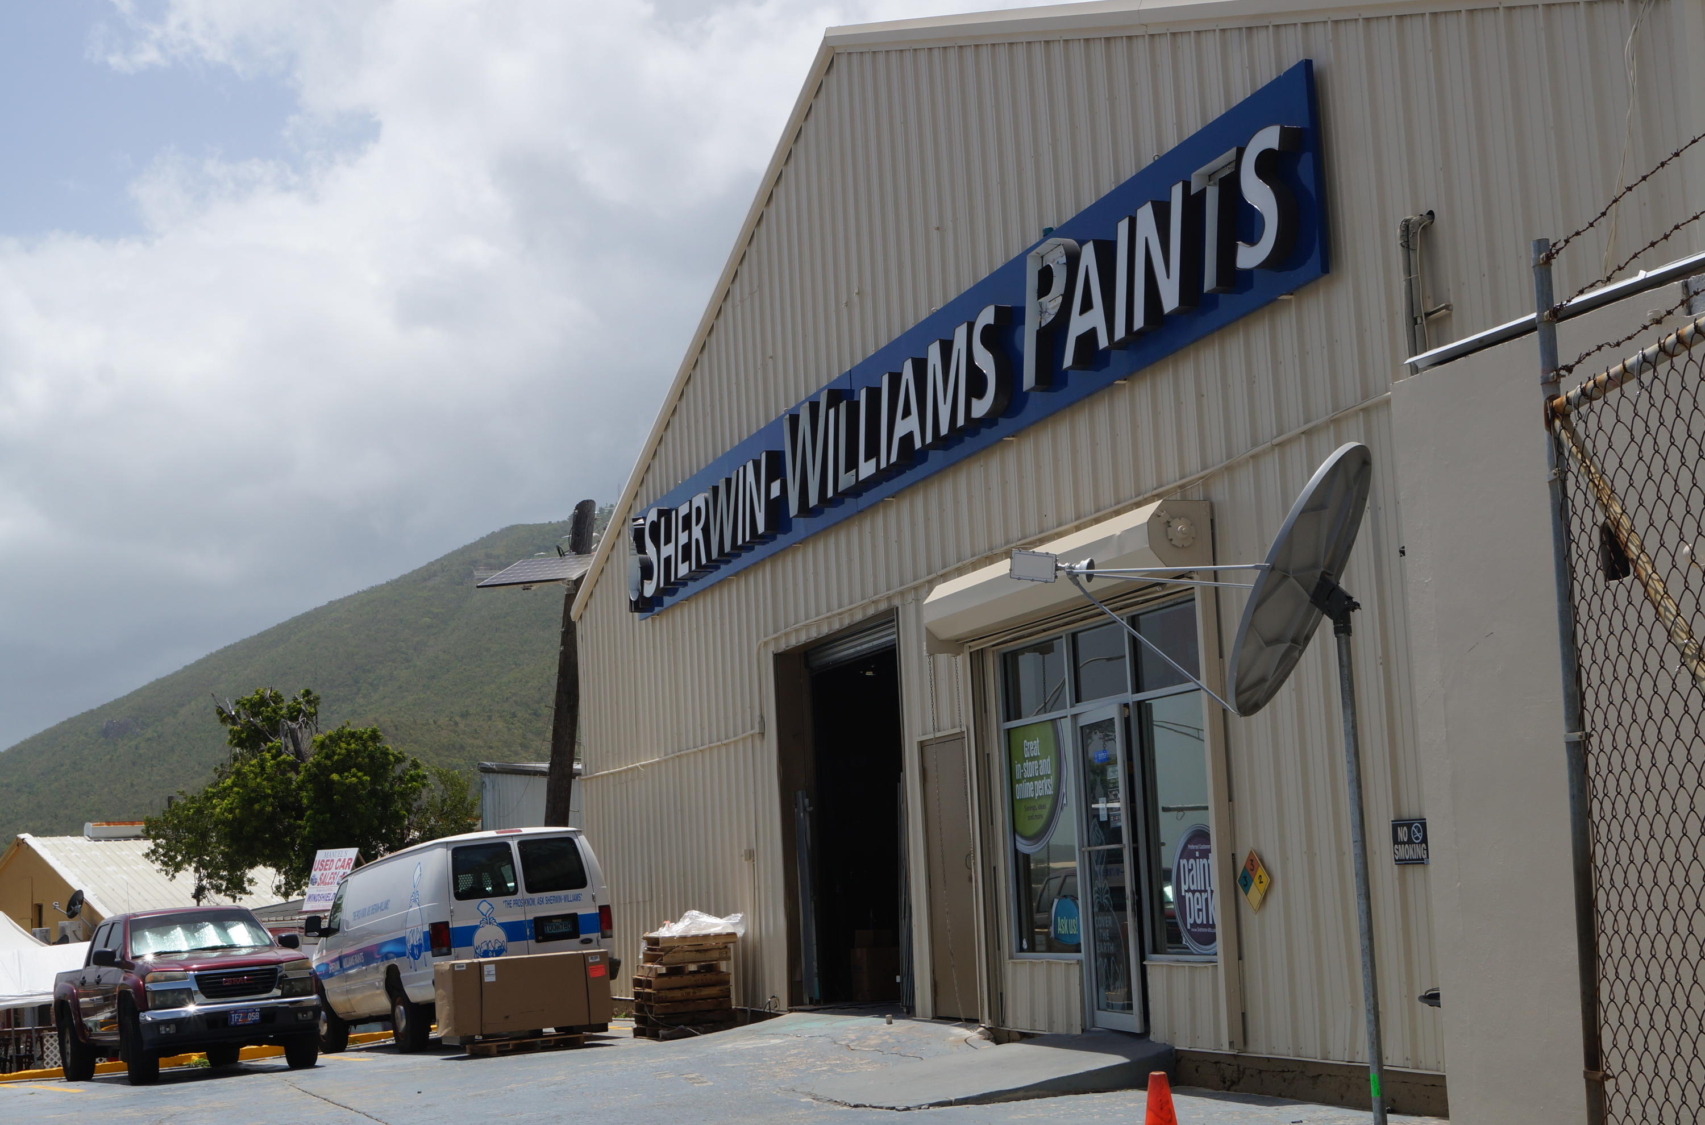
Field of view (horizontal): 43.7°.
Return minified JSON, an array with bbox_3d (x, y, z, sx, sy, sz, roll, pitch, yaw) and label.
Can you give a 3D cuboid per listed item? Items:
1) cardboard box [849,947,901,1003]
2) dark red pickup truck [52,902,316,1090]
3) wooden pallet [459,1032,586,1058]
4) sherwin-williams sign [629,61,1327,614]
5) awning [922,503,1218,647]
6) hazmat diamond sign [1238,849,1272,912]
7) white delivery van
[{"bbox_3d":[0.280,4.062,21.112,0.500,0.530,0.340,3,-10,-32],"label":"cardboard box"},{"bbox_3d":[-7.018,4.466,22.260,1.800,1.730,5.250,0,-11,-30],"label":"dark red pickup truck"},{"bbox_3d":[-3.187,4.550,20.066,1.080,0.130,1.100,-2,-10,-21],"label":"wooden pallet"},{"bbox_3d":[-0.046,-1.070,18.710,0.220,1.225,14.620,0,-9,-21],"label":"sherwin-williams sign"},{"bbox_3d":[1.382,0.115,14.658,0.460,0.430,3.600,0,-9,-21],"label":"awning"},{"bbox_3d":[2.375,1.878,12.569,0.012,0.375,0.375,0,-9,-21],"label":"hazmat diamond sign"},{"bbox_3d":[-4.462,4.236,23.447,2.080,2.110,5.550,0,-11,-27],"label":"white delivery van"}]

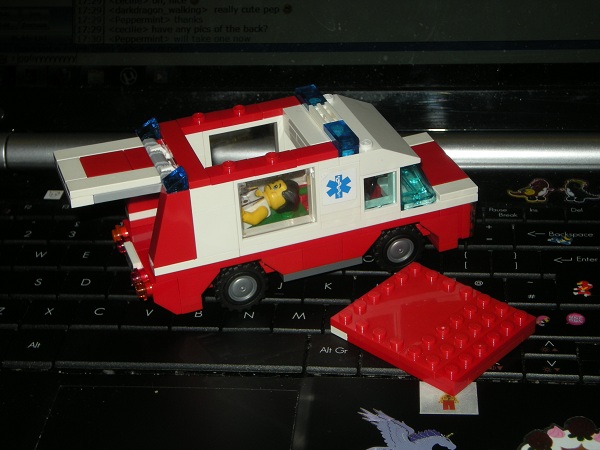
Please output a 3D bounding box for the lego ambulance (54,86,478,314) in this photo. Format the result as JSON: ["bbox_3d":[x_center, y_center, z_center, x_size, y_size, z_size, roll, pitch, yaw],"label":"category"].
[{"bbox_3d":[-0.012,-0.011,0.518,0.152,0.063,0.048,-13,33,-14],"label":"lego ambulance"}]

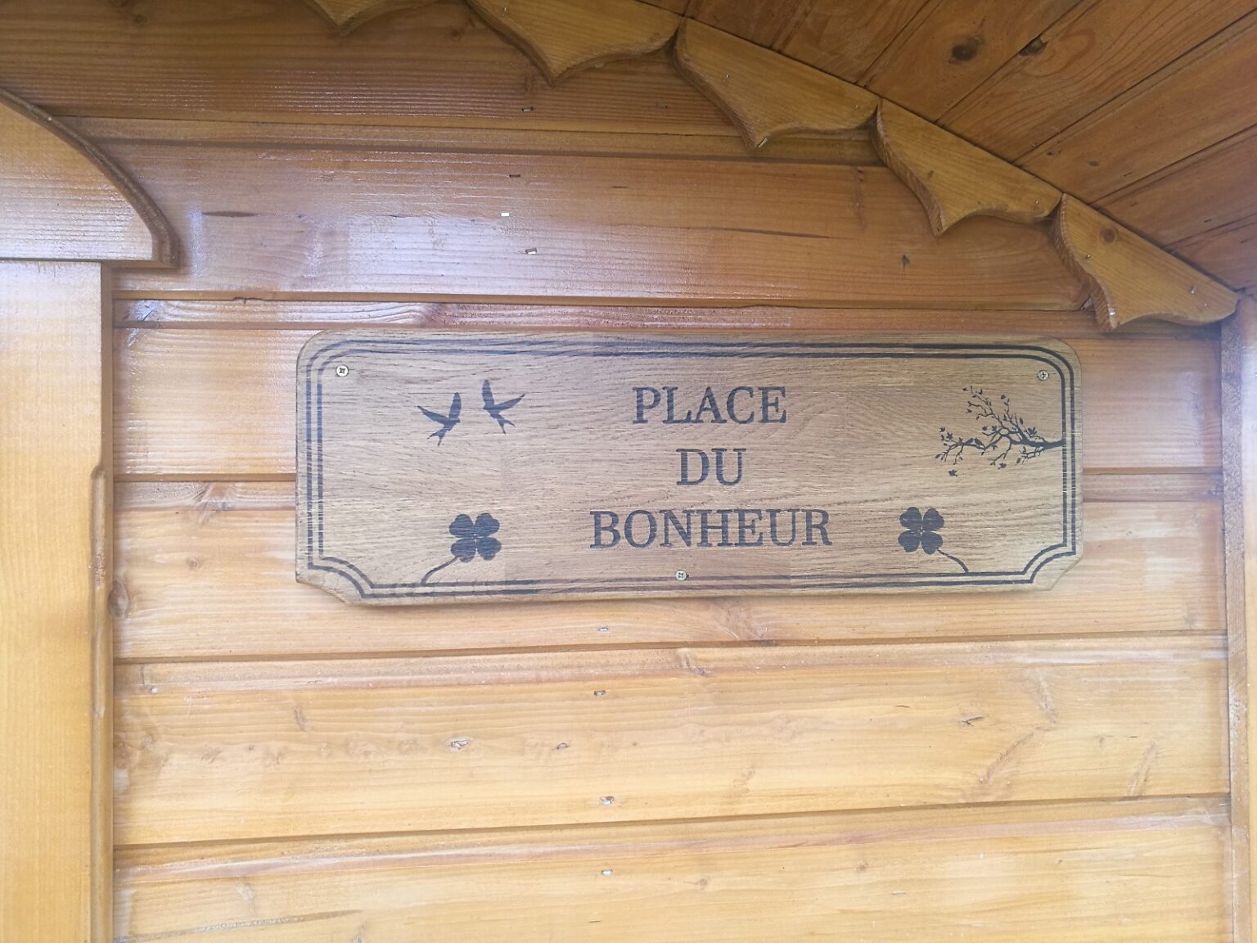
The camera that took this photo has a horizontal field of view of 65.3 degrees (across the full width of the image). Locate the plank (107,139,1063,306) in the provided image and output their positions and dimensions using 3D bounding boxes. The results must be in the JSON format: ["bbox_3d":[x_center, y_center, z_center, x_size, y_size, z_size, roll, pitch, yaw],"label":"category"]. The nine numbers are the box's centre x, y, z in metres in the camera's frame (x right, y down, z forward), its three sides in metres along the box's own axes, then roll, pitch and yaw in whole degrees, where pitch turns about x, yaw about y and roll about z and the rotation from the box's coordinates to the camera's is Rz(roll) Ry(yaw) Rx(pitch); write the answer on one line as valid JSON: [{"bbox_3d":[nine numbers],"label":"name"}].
[{"bbox_3d":[-0.004,-0.179,0.741,0.738,0.110,0.020,0,-1,-6],"label":"plank"}]

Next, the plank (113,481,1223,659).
[{"bbox_3d":[0.053,0.068,0.742,0.837,0.125,0.020,0,-1,-6],"label":"plank"}]

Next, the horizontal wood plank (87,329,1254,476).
[{"bbox_3d":[0.052,-0.051,0.744,0.837,0.108,0.020,0,-1,-6],"label":"horizontal wood plank"}]

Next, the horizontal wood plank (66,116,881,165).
[{"bbox_3d":[-0.103,-0.244,0.734,0.596,0.018,0.016,0,-1,-6],"label":"horizontal wood plank"}]

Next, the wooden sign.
[{"bbox_3d":[0.056,-0.004,0.724,0.580,0.194,0.018,0,-1,-6],"label":"wooden sign"}]

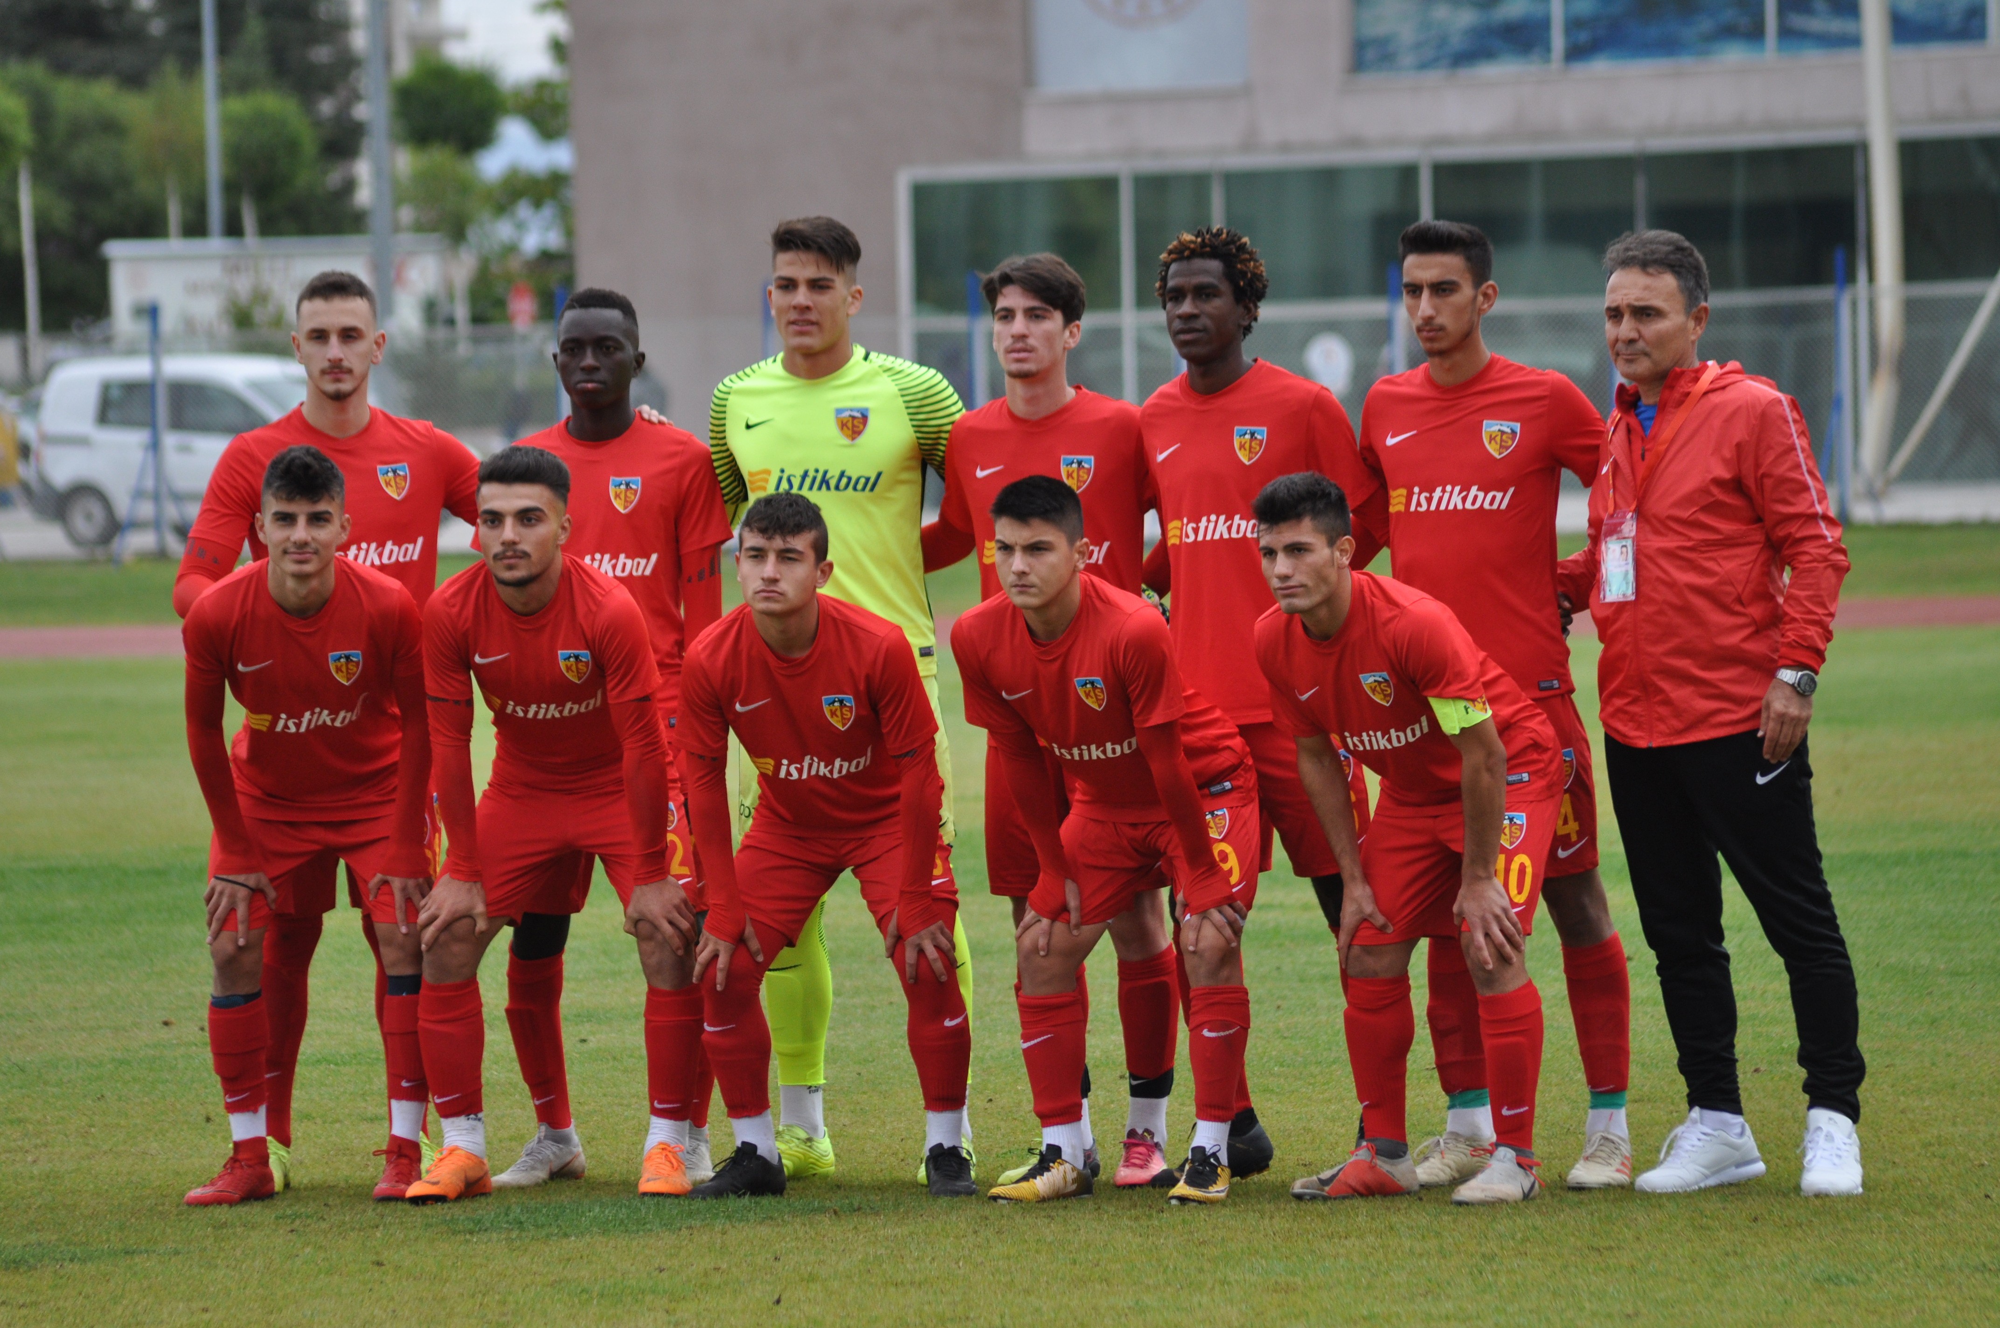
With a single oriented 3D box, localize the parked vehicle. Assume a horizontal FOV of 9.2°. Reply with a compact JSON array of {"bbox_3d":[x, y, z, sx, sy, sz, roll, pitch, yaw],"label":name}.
[{"bbox_3d":[-7.163,-2.027,119.179,4.400,1.810,1.790,0,2,43],"label":"parked vehicle"}]

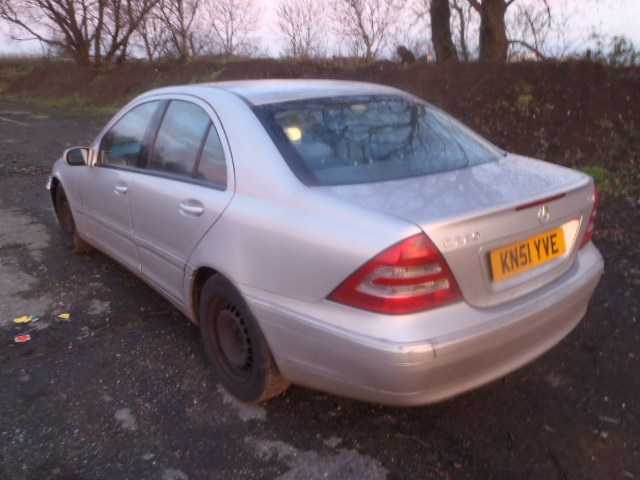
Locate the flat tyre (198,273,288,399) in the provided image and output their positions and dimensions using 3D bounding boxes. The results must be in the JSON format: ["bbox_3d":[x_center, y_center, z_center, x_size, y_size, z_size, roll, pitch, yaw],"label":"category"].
[{"bbox_3d":[-0.336,0.417,2.404,0.205,0.625,0.630,-13,22,-37],"label":"flat tyre"}]

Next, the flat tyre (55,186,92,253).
[{"bbox_3d":[-2.070,-0.231,4.411,0.205,0.625,0.630,-13,22,-37],"label":"flat tyre"}]

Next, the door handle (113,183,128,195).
[{"bbox_3d":[-1.163,-0.298,3.018,0.045,0.050,0.200,-13,22,-37],"label":"door handle"}]

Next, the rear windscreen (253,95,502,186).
[{"bbox_3d":[0.310,-0.513,2.506,1.280,0.100,0.670,-13,51,-37],"label":"rear windscreen"}]

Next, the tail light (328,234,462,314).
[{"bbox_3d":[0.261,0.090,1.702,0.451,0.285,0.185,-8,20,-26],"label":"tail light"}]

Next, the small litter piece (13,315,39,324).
[{"bbox_3d":[-1.791,0.484,3.153,0.145,0.025,0.090,-10,20,-30],"label":"small litter piece"}]

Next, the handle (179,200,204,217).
[{"bbox_3d":[-0.569,-0.138,2.302,0.045,0.050,0.200,-13,22,-37],"label":"handle"}]

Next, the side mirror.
[{"bbox_3d":[-1.603,-0.547,3.415,0.185,0.140,0.110,-13,22,-37],"label":"side mirror"}]

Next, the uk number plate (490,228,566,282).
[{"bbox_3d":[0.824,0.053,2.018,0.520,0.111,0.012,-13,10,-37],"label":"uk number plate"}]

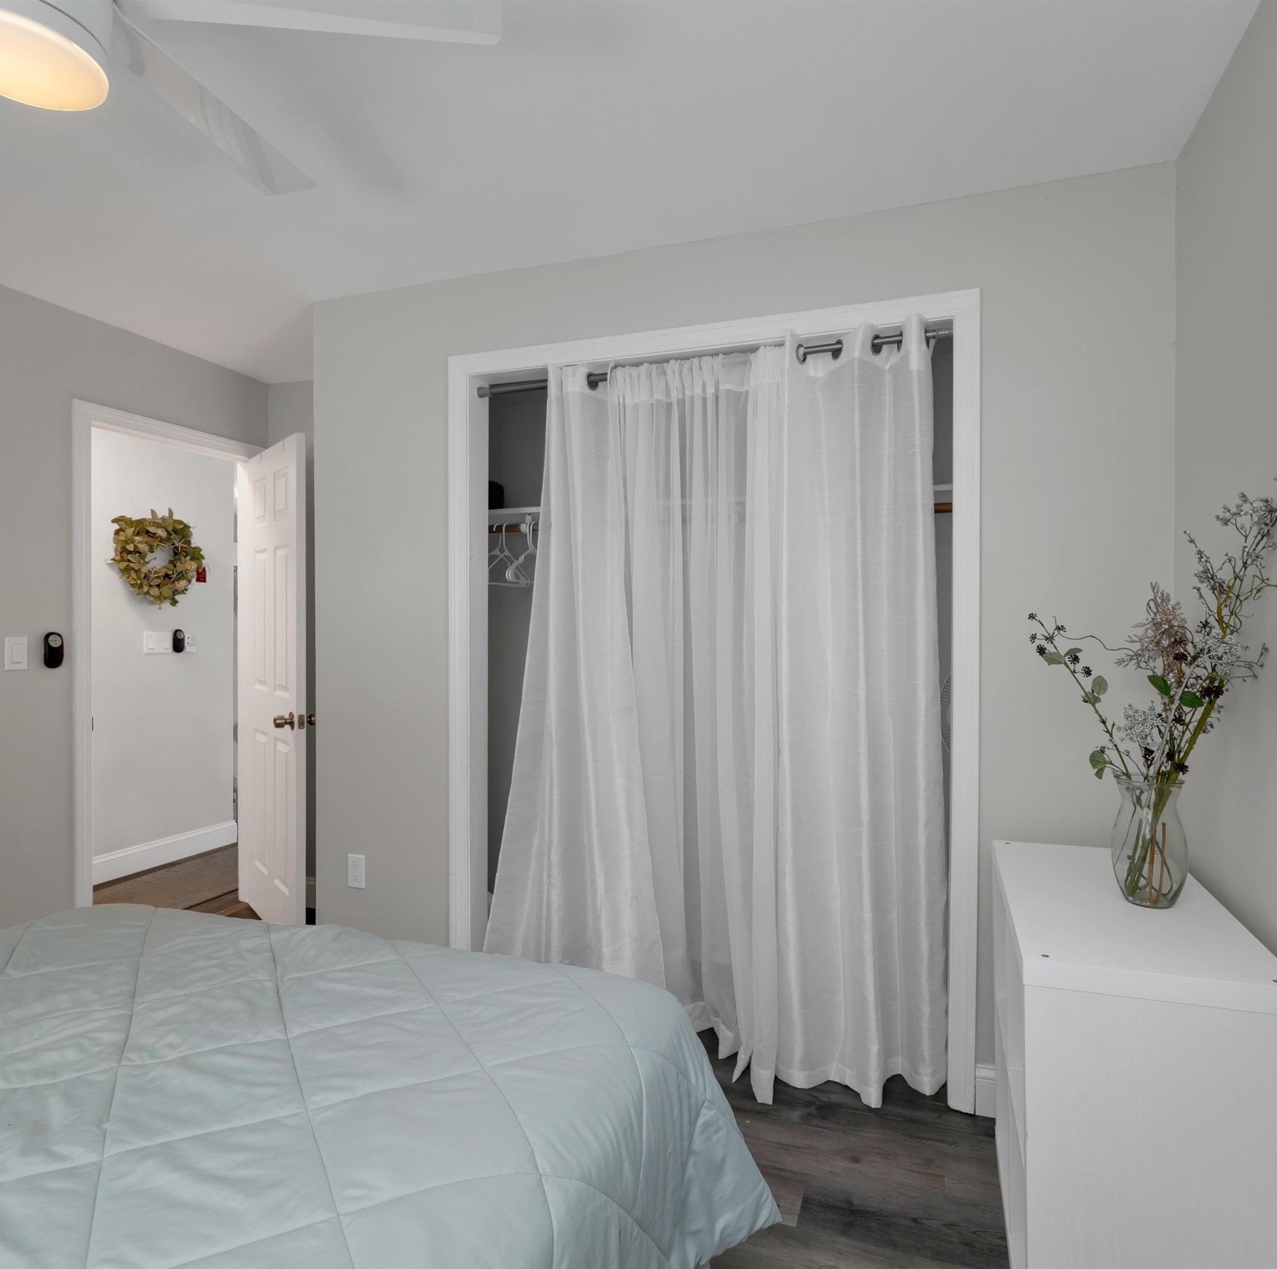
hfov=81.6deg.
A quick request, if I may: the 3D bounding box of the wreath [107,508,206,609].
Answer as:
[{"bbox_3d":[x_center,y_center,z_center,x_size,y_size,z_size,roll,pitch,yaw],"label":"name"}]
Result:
[{"bbox_3d":[-2.500,-0.401,3.840,0.140,0.480,0.420,0,0,23],"label":"wreath"}]

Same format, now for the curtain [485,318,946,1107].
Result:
[{"bbox_3d":[0.167,0.200,2.175,1.355,2.100,0.200,0,0,18],"label":"curtain"}]

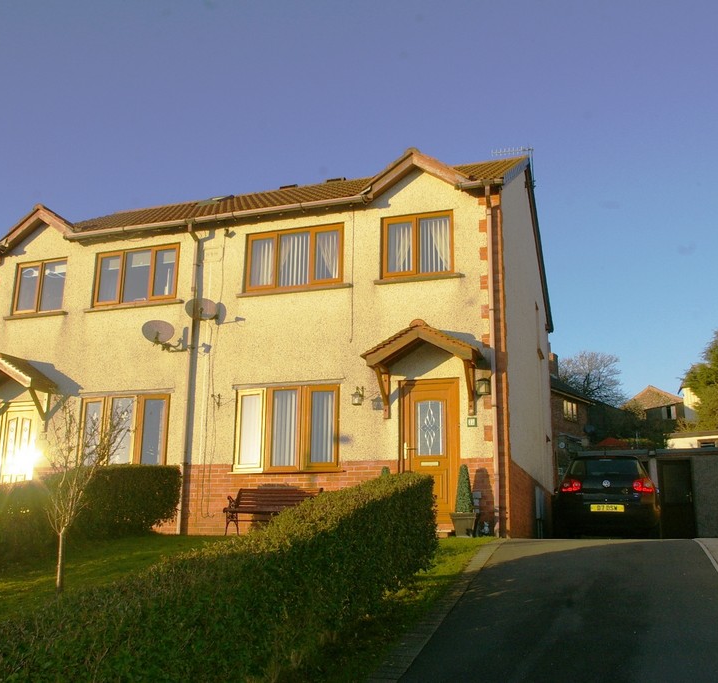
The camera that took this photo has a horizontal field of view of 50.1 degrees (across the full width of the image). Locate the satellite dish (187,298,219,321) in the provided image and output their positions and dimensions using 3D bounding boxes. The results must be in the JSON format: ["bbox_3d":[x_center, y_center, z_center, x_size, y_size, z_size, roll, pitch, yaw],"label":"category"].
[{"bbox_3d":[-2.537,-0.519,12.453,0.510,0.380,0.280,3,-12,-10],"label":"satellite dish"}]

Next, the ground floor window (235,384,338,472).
[{"bbox_3d":[-1.138,1.349,11.957,1.785,1.297,0.120,-4,-13,19],"label":"ground floor window"}]

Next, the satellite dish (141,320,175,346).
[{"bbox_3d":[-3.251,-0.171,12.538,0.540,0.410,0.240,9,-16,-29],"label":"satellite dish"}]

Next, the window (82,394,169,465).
[{"bbox_3d":[-3.968,1.562,12.942,1.773,1.264,0.120,-4,-13,19],"label":"window"}]

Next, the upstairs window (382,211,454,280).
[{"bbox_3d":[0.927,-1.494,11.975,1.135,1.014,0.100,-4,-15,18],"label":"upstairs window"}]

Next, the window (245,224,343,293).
[{"bbox_3d":[-1.058,-1.359,12.507,1.740,1.001,0.120,-4,-13,19],"label":"window"}]

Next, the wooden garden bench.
[{"bbox_3d":[-1.221,2.472,11.160,1.330,0.720,0.570,-4,-15,18],"label":"wooden garden bench"}]

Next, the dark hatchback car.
[{"bbox_3d":[4.720,3.018,14.678,1.780,1.480,4.200,-3,-13,17],"label":"dark hatchback car"}]

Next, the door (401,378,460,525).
[{"bbox_3d":[1.035,1.603,11.152,0.901,2.109,0.100,-4,-15,18],"label":"door"}]

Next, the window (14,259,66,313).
[{"bbox_3d":[-5.815,-0.995,14.122,1.106,0.980,0.100,-4,-15,18],"label":"window"}]

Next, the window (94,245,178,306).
[{"bbox_3d":[-3.892,-1.151,13.513,1.671,1.004,0.100,-4,-15,18],"label":"window"}]

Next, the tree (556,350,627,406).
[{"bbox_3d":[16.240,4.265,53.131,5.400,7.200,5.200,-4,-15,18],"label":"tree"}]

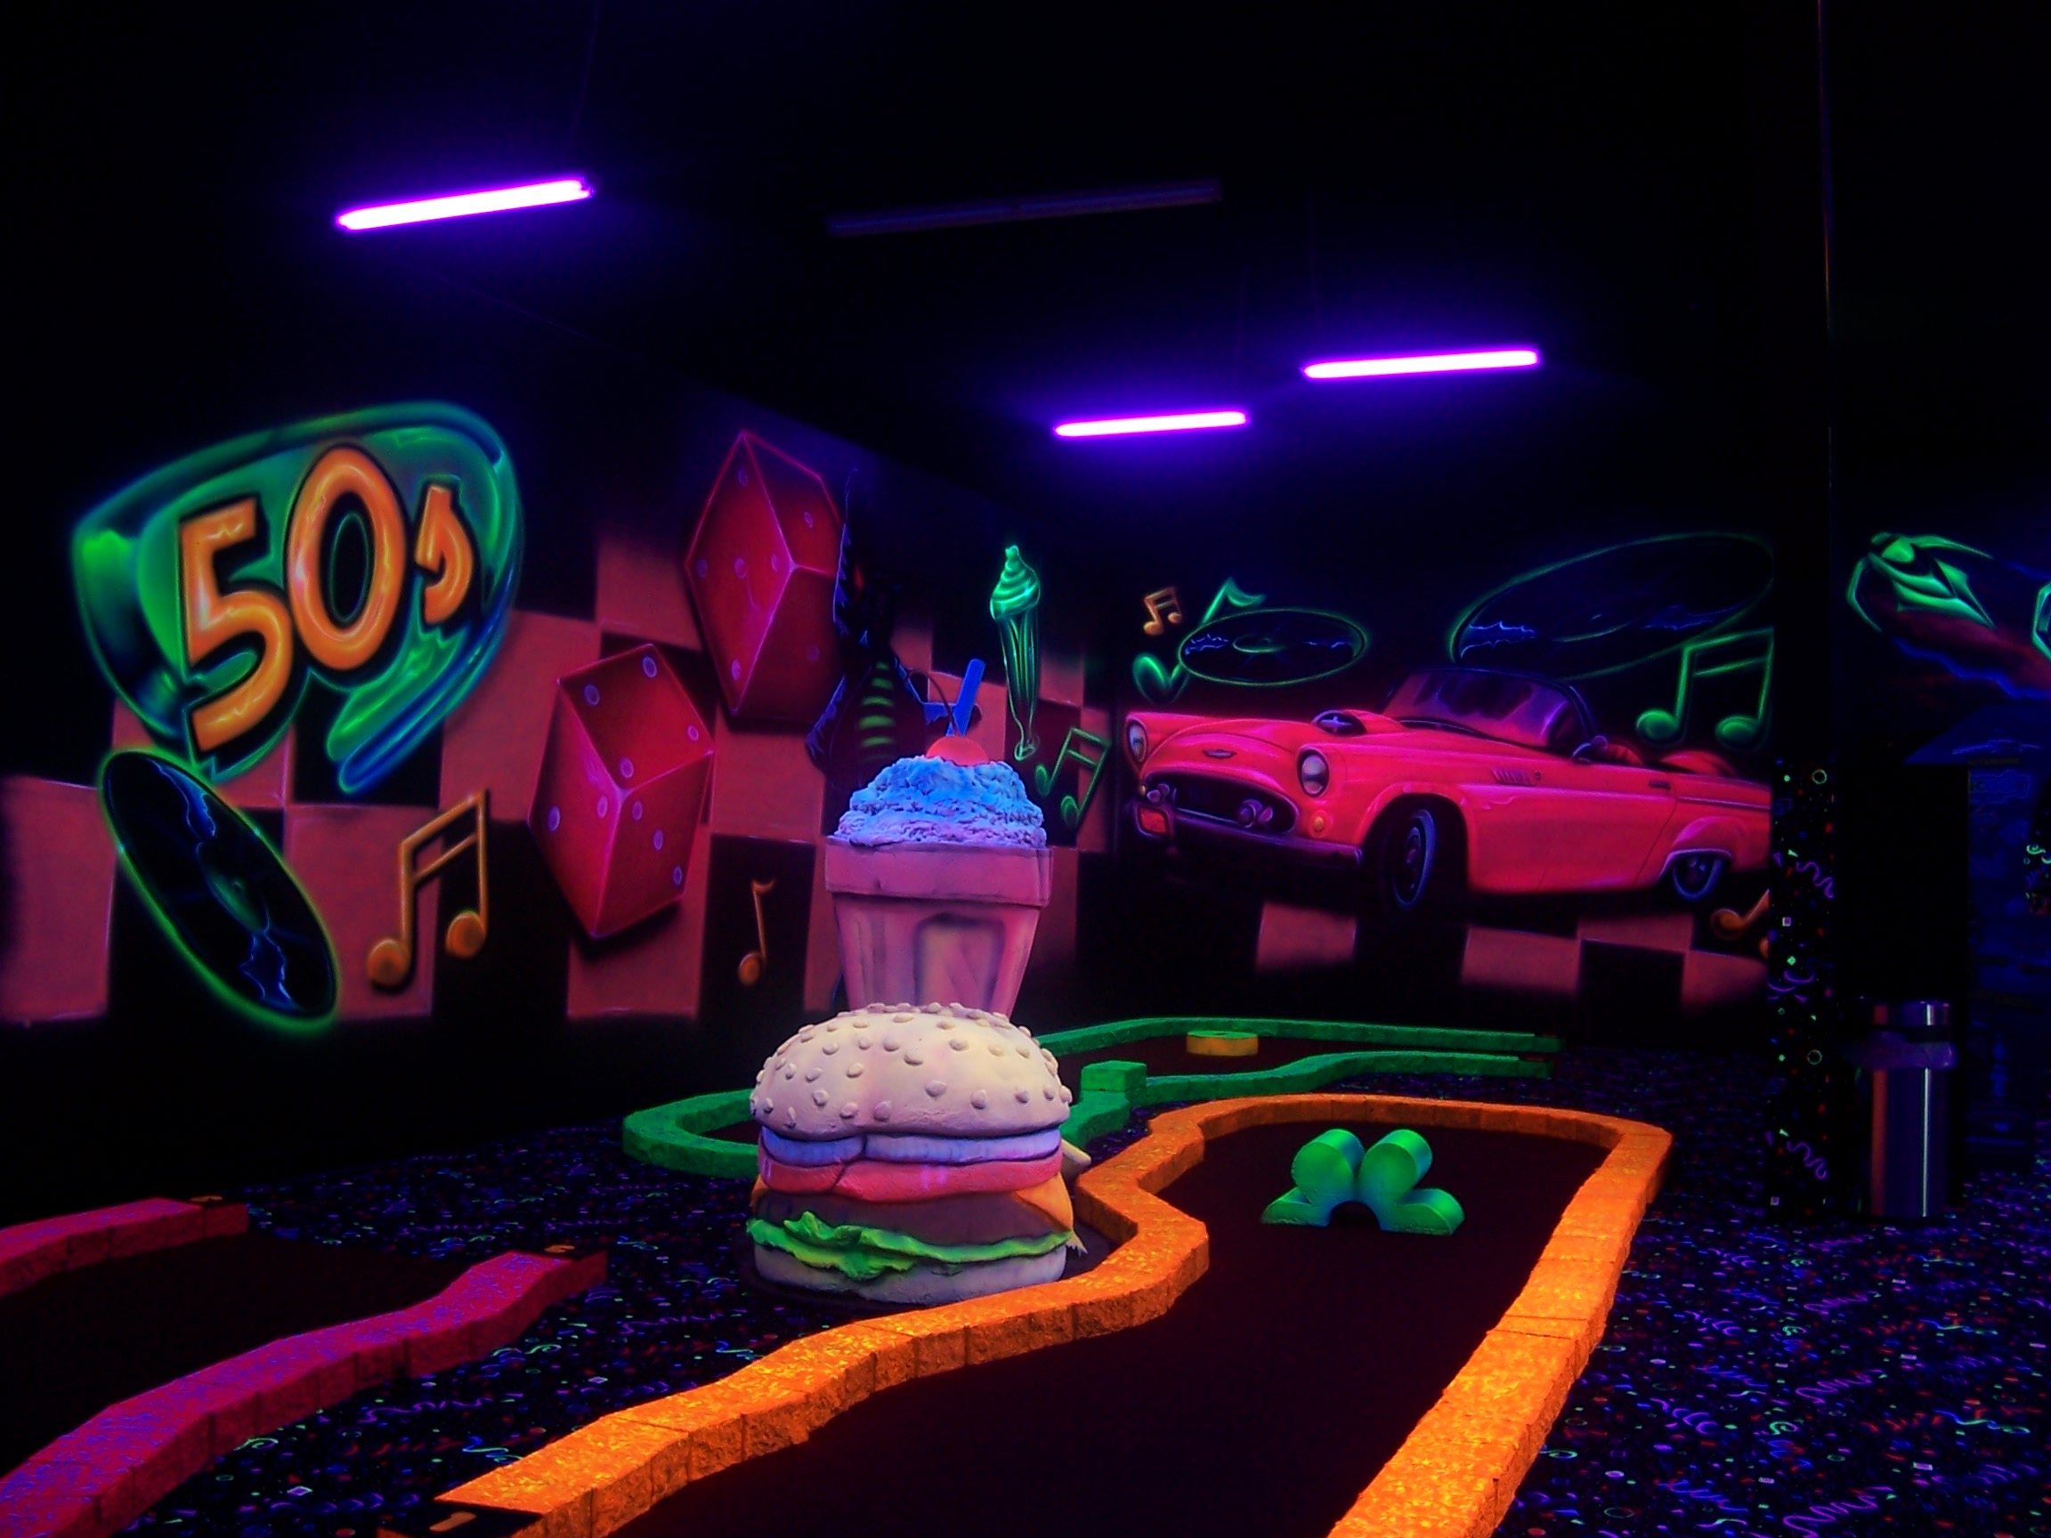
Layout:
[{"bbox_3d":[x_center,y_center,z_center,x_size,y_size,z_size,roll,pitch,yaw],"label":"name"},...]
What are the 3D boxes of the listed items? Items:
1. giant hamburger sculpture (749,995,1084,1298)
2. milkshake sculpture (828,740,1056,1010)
[{"bbox_3d":[-0.275,0.920,4.953,0.810,0.660,0.790,2,-3,-3],"label":"giant hamburger sculpture"},{"bbox_3d":[-0.280,0.638,6.172,0.690,1.370,0.670,2,-3,-2],"label":"milkshake sculpture"}]

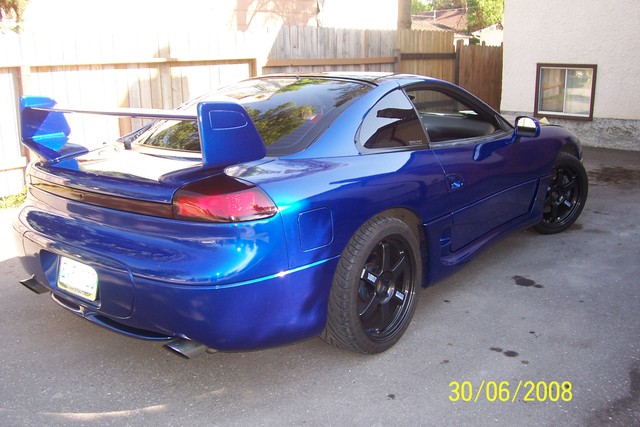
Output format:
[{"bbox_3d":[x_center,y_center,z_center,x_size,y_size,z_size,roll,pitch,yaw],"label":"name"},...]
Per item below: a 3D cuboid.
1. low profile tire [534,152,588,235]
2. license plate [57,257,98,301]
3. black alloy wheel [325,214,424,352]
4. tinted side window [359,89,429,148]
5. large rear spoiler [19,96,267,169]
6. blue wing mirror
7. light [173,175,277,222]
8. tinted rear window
[{"bbox_3d":[1.821,-0.175,4.843,0.644,0.644,0.250,-9,16,-26],"label":"low profile tire"},{"bbox_3d":[-1.043,0.280,2.601,0.305,0.155,0.020,10,6,38],"label":"license plate"},{"bbox_3d":[0.237,0.346,2.954,0.250,0.644,0.644,7,16,39],"label":"black alloy wheel"},{"bbox_3d":[0.344,-0.471,3.061,0.630,0.330,0.100,-14,-16,-42],"label":"tinted side window"},{"bbox_3d":[-0.841,-0.350,2.715,1.370,0.330,0.360,10,18,38],"label":"large rear spoiler"},{"bbox_3d":[1.345,-0.559,3.923,0.190,0.150,0.120,10,18,38],"label":"blue wing mirror"},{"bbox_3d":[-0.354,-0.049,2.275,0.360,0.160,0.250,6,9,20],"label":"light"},{"bbox_3d":[-0.338,-0.562,3.302,1.150,0.140,0.990,10,37,38],"label":"tinted rear window"}]

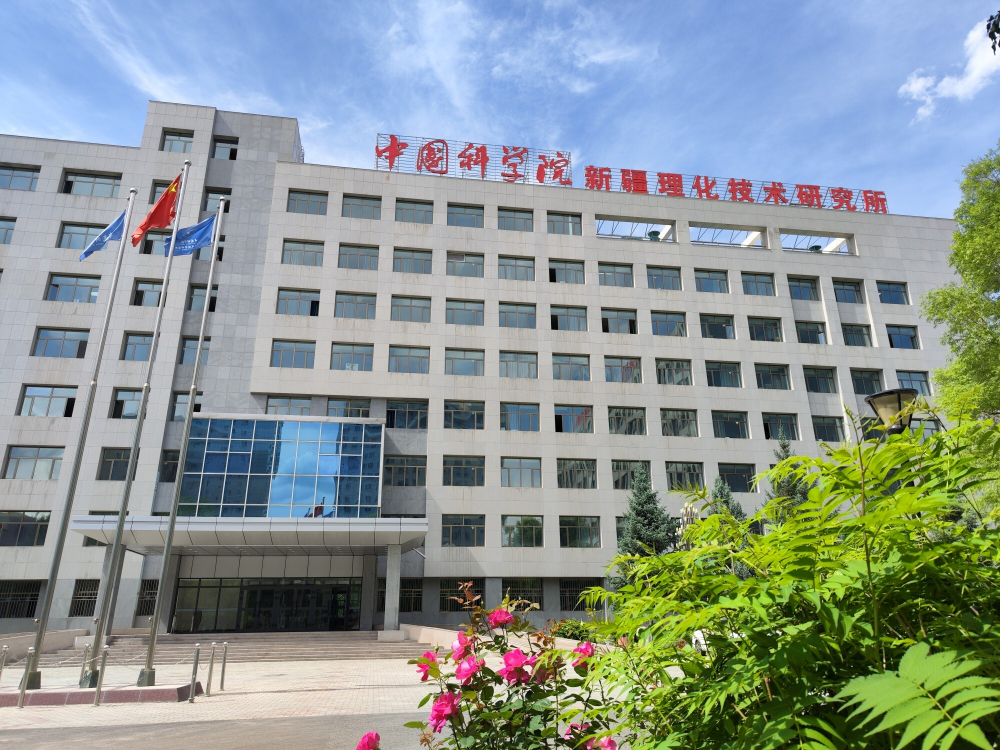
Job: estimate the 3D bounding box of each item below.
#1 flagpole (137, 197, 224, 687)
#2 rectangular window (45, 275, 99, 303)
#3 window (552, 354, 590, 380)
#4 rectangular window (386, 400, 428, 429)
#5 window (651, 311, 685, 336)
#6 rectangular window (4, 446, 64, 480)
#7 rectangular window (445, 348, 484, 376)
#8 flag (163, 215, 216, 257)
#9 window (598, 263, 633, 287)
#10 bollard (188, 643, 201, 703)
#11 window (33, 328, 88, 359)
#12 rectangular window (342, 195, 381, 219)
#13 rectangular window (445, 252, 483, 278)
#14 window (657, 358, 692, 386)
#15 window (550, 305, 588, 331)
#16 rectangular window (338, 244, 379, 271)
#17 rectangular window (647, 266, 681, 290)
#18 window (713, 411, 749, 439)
[{"bbox_3d":[-6.909,0.809,15.470,0.340,11.199,0.340,3,-20,-9],"label":"flagpole"},{"bbox_3d":[-26.459,-5.276,43.183,2.887,1.893,0.200,3,-21,-9],"label":"rectangular window"},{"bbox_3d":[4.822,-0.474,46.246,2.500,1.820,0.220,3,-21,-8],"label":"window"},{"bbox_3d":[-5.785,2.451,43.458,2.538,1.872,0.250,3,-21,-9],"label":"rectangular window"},{"bbox_3d":[11.810,-3.450,48.554,2.579,1.882,0.250,3,-21,-9],"label":"window"},{"bbox_3d":[-26.321,5.079,39.488,2.811,1.793,0.200,3,-20,-9],"label":"rectangular window"},{"bbox_3d":[-2.291,-0.751,45.363,2.600,1.900,0.200,3,-20,-9],"label":"rectangular window"},{"bbox_3d":[-8.545,-3.868,19.135,1.231,1.428,0.400,3,-21,-9],"label":"flag"},{"bbox_3d":[8.635,-7.364,51.789,2.724,1.993,0.250,3,-20,-9],"label":"window"},{"bbox_3d":[-5.589,5.448,12.695,0.110,1.000,0.110,3,-20,-9],"label":"bollard"},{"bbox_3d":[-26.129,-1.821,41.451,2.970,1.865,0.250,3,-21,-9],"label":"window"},{"bbox_3d":[-9.616,-11.705,48.485,2.591,1.889,0.150,3,-20,-9],"label":"rectangular window"},{"bbox_3d":[-2.387,-7.673,48.270,2.591,1.889,0.150,3,-20,-9],"label":"rectangular window"},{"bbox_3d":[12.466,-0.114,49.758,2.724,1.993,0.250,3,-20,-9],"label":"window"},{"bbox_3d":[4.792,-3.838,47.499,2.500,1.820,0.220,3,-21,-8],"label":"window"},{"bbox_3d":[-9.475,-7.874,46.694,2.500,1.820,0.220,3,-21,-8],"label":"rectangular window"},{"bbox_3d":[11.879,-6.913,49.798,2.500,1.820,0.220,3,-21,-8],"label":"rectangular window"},{"bbox_3d":[15.593,3.474,47.101,2.595,1.908,0.200,3,-21,-9],"label":"window"}]

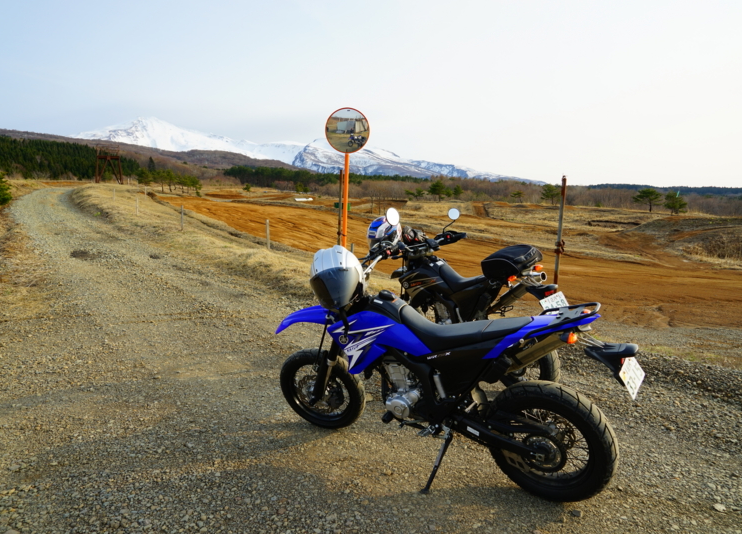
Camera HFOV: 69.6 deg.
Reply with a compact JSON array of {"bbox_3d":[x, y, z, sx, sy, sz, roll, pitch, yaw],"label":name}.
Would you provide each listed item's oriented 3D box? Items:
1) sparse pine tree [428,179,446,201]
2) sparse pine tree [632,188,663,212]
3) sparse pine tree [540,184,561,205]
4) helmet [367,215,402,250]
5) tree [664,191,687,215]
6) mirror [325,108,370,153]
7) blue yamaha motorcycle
[{"bbox_3d":[11.640,-13.365,92.000,3.100,3.790,3.100,0,8,0],"label":"sparse pine tree"},{"bbox_3d":[39.907,-9.598,77.000,4.470,3.460,4.470,0,8,0],"label":"sparse pine tree"},{"bbox_3d":[28.420,-11.415,84.000,3.460,3.150,3.460,0,8,0],"label":"sparse pine tree"},{"bbox_3d":[0.115,-0.286,4.550,0.330,0.270,0.260,-7,11,-43],"label":"helmet"},{"bbox_3d":[42.807,-9.068,75.000,3.230,3.370,3.230,0,8,0],"label":"tree"},{"bbox_3d":[-0.428,-2.504,9.800,0.820,0.820,0.130,0,14,-1],"label":"mirror"},{"bbox_3d":[0.269,0.473,2.858,2.140,1.320,0.860,5,18,34],"label":"blue yamaha motorcycle"}]

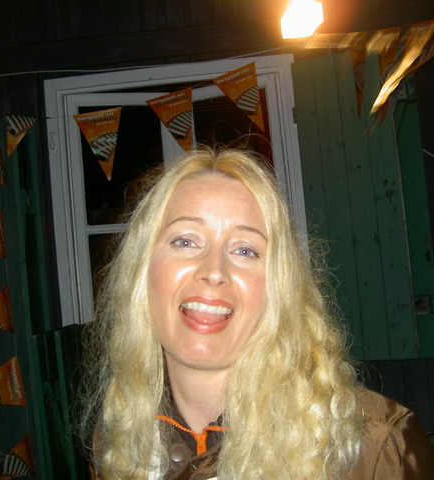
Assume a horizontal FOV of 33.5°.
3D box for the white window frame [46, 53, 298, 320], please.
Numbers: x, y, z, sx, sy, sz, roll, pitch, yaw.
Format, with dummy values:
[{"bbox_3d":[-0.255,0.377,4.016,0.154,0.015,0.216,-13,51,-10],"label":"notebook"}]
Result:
[{"bbox_3d":[-0.145,-0.108,2.770,0.970,1.111,0.110,-5,-3,5],"label":"white window frame"}]

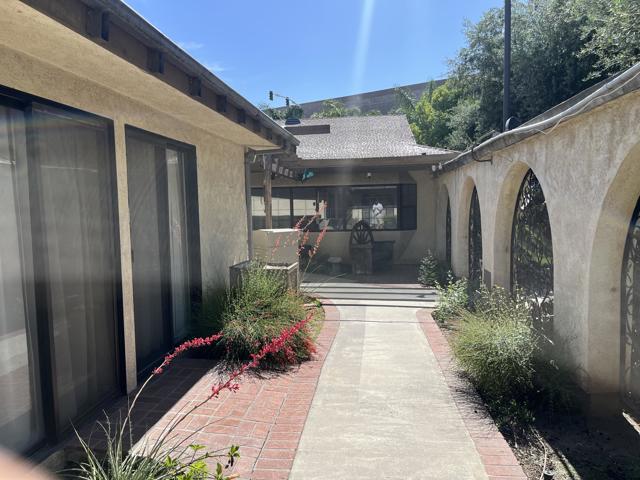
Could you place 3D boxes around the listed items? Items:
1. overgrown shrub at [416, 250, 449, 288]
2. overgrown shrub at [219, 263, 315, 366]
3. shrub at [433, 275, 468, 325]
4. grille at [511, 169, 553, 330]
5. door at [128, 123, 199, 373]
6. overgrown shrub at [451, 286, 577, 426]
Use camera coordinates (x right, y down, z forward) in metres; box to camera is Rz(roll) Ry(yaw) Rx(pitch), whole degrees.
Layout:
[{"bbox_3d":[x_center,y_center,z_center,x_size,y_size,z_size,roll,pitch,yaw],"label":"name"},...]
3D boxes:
[{"bbox_3d":[2.038,0.525,8.627,0.507,0.644,0.548,-1,3,7],"label":"overgrown shrub"},{"bbox_3d":[-0.543,0.708,5.061,0.836,0.781,1.028,-1,3,10],"label":"overgrown shrub"},{"bbox_3d":[1.662,0.749,6.108,0.438,0.493,0.507,-1,3,7],"label":"shrub"},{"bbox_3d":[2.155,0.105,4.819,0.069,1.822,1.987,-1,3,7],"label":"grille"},{"bbox_3d":[-1.418,0.098,4.390,0.110,2.028,1.274,-1,3,10],"label":"door"},{"bbox_3d":[1.458,0.775,3.770,0.726,0.712,1.165,-1,3,7],"label":"overgrown shrub"}]

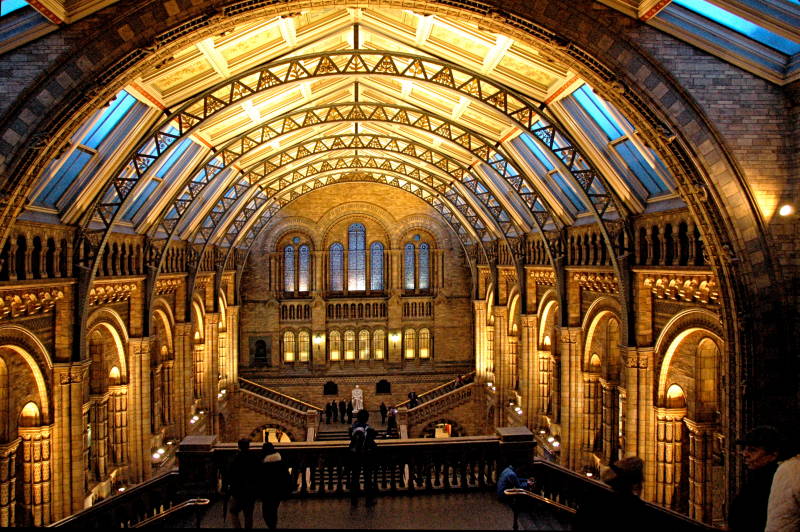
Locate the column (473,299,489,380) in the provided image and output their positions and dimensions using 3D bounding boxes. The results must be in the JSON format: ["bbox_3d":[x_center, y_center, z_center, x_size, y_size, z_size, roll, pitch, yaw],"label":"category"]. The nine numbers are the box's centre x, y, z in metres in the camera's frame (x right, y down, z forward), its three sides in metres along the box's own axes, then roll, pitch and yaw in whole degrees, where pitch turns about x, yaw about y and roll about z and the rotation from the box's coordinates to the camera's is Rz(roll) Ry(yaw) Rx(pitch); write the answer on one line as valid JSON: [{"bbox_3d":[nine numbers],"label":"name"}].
[{"bbox_3d":[5.937,5.350,43.639,0.900,5.623,0.920,-1,0,-4],"label":"column"}]

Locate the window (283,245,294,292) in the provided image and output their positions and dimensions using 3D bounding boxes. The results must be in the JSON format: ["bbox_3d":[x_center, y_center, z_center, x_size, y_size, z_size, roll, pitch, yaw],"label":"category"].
[{"bbox_3d":[-8.586,0.214,46.586,0.850,3.690,0.350,-1,0,-4],"label":"window"}]

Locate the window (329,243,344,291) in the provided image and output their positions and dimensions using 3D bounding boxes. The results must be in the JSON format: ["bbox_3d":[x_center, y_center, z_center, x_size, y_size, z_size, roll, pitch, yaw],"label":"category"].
[{"bbox_3d":[-4.958,0.040,47.363,1.130,3.800,0.350,-1,0,-4],"label":"window"}]

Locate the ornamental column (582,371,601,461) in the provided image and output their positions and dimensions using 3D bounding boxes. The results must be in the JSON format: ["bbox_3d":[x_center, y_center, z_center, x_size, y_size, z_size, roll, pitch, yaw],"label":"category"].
[{"bbox_3d":[8.474,6.730,26.458,0.780,4.000,0.750,-1,0,-4],"label":"ornamental column"}]

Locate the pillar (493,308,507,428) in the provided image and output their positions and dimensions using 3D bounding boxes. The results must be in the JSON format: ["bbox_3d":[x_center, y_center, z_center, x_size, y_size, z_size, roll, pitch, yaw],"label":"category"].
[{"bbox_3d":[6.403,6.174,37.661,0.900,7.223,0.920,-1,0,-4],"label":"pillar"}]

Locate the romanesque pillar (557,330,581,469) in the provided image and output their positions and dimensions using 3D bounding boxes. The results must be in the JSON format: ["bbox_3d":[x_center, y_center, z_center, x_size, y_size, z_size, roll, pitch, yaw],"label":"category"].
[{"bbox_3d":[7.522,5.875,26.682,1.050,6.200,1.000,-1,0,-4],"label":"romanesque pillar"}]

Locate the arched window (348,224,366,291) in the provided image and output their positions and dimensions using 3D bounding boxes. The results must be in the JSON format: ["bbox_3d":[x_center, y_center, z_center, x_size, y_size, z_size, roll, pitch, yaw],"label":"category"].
[{"bbox_3d":[-3.337,-0.665,46.979,1.420,5.330,0.350,-1,0,-4],"label":"arched window"}]

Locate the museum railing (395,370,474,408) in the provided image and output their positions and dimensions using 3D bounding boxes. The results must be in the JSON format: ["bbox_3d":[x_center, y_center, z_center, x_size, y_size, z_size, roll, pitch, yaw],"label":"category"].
[{"bbox_3d":[2.862,9.684,47.009,6.200,2.950,0.350,-1,0,-4],"label":"museum railing"}]

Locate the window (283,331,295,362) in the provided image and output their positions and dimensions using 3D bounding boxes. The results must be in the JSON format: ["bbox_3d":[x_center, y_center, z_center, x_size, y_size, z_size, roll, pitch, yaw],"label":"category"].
[{"bbox_3d":[-8.600,6.299,46.616,0.910,2.490,0.350,-1,0,-4],"label":"window"}]

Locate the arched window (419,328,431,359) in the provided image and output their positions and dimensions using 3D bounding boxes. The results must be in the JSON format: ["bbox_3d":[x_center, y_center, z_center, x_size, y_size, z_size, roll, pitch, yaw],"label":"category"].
[{"bbox_3d":[1.938,6.149,47.414,0.950,2.410,0.350,-1,0,-4],"label":"arched window"}]

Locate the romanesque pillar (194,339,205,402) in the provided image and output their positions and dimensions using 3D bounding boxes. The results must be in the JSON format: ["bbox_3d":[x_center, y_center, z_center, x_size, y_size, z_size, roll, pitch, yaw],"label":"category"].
[{"bbox_3d":[-12.070,6.302,35.666,0.840,3.750,0.780,-1,0,-4],"label":"romanesque pillar"}]

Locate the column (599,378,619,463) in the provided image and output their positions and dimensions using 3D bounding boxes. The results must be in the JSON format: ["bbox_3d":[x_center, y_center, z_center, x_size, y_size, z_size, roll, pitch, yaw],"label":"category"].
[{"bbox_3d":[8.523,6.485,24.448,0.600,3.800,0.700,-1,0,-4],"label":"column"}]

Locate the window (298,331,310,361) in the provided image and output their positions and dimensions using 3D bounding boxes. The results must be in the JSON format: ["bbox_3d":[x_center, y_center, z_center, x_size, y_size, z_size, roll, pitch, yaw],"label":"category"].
[{"bbox_3d":[-7.540,6.359,47.212,0.900,2.400,0.300,-1,0,-4],"label":"window"}]

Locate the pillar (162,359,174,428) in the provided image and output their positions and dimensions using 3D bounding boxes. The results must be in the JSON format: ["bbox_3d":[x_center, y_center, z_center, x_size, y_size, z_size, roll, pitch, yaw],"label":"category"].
[{"bbox_3d":[-11.983,6.644,30.998,0.720,3.800,0.720,-1,0,-4],"label":"pillar"}]

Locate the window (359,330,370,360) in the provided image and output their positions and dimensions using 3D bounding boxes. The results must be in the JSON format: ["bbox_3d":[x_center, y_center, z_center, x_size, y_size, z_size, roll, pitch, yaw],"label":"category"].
[{"bbox_3d":[-2.817,6.308,47.565,0.900,2.350,0.300,-1,0,-4],"label":"window"}]

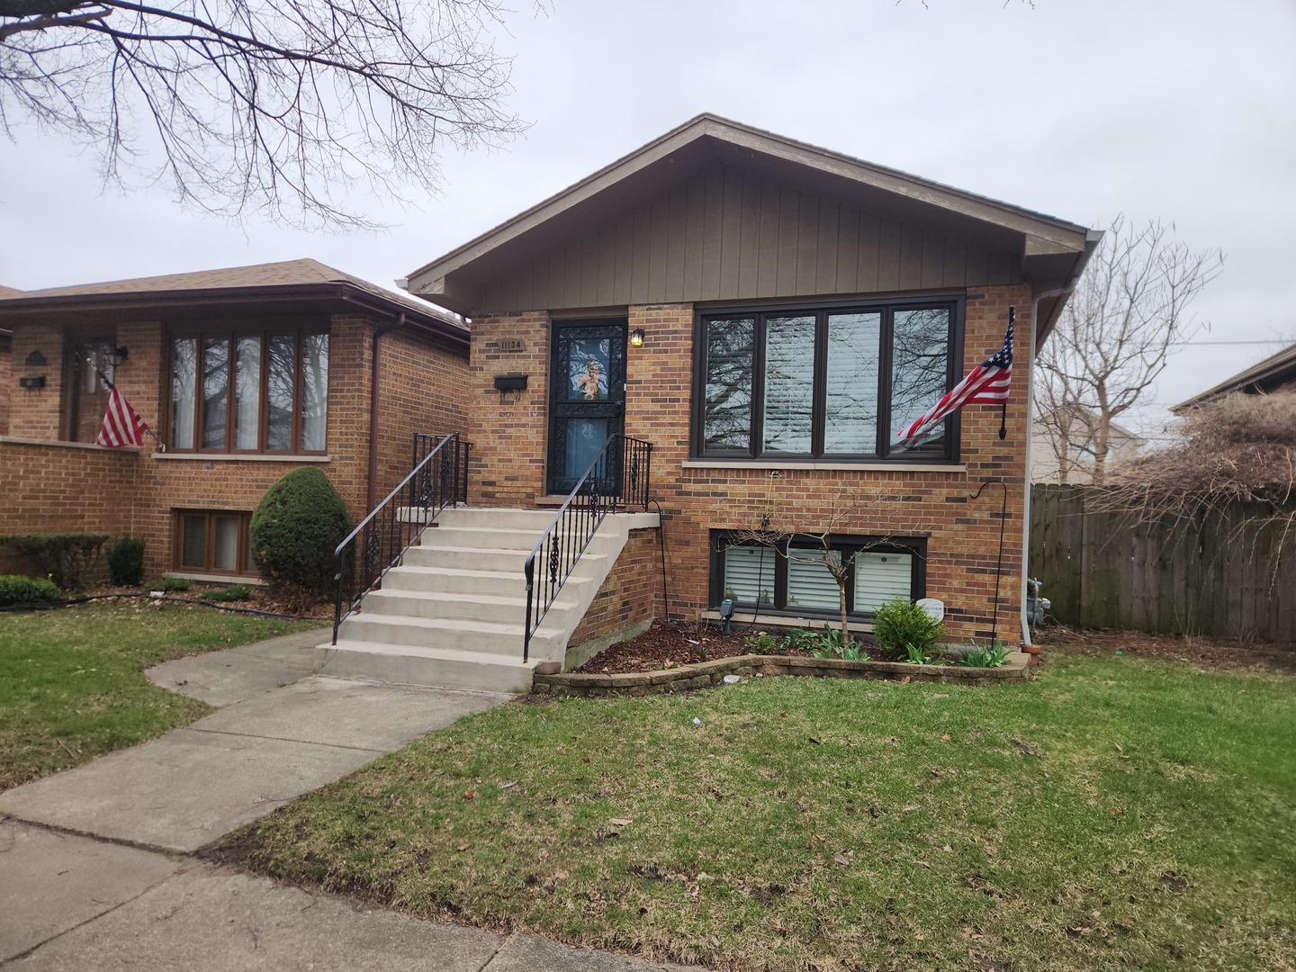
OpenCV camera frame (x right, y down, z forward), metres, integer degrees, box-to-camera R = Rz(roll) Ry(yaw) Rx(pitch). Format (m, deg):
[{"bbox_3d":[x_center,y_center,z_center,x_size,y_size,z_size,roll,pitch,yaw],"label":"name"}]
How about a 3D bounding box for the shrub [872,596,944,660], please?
[{"bbox_3d":[2.297,1.246,7.614,0.608,0.546,0.620,1,-2,19],"label":"shrub"}]

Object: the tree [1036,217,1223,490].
[{"bbox_3d":[13.173,-2.527,23.985,5.500,10.031,5.500,1,-2,19],"label":"tree"}]

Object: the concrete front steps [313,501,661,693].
[{"bbox_3d":[-1.515,0.942,8.439,2.420,1.410,2.900,1,-2,19],"label":"concrete front steps"}]

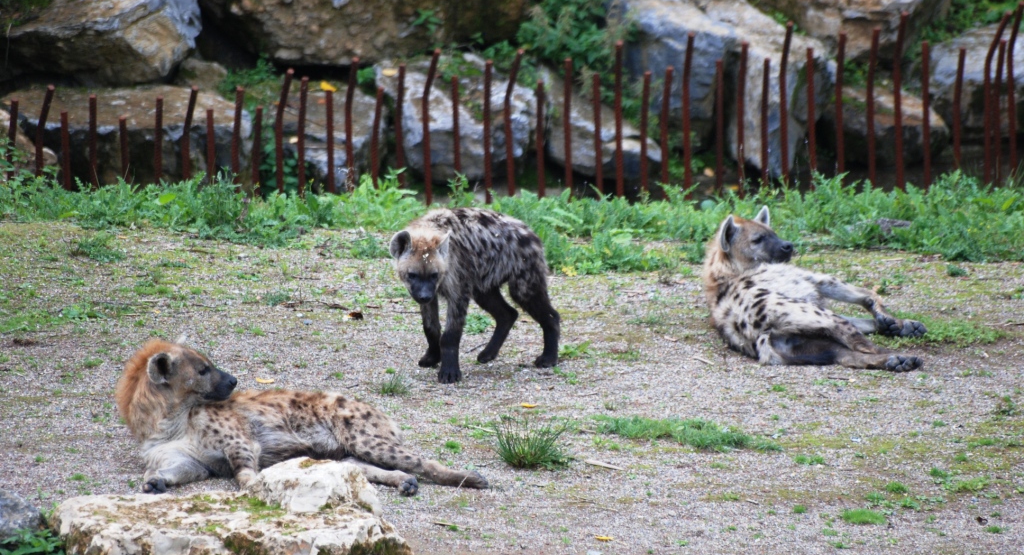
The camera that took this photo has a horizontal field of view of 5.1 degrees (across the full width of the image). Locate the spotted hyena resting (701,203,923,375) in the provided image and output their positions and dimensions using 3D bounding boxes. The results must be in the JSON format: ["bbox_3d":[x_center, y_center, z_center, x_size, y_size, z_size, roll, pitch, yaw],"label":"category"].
[{"bbox_3d":[1.167,0.049,44.500,0.750,0.460,1.050,-1,8,-8],"label":"spotted hyena resting"}]

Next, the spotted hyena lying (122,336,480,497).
[{"bbox_3d":[-0.748,0.494,41.000,1.260,0.490,0.600,-1,8,-10],"label":"spotted hyena lying"}]

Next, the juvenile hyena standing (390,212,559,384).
[{"bbox_3d":[-0.142,0.055,43.800,0.280,0.630,0.880,6,9,37],"label":"juvenile hyena standing"}]

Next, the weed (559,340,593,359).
[{"bbox_3d":[0.222,0.252,40.342,0.119,0.056,0.100,0,8,0],"label":"weed"}]

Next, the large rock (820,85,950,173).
[{"bbox_3d":[1.633,-0.647,50.400,0.560,0.340,0.450,0,8,0],"label":"large rock"}]

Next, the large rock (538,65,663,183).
[{"bbox_3d":[0.352,-0.605,45.900,0.494,0.404,0.420,0,8,0],"label":"large rock"}]

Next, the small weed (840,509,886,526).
[{"bbox_3d":[1.127,0.769,36.960,0.147,0.032,0.130,0,8,0],"label":"small weed"}]

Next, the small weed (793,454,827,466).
[{"bbox_3d":[1.074,0.658,41.500,0.115,0.036,0.090,0,8,0],"label":"small weed"}]

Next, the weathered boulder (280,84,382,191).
[{"bbox_3d":[-0.781,-0.606,49.900,0.440,0.420,0.450,0,8,0],"label":"weathered boulder"}]

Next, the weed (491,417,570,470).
[{"bbox_3d":[0.070,0.590,41.500,0.270,0.170,0.250,0,8,0],"label":"weed"}]

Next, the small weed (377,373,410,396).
[{"bbox_3d":[-0.403,0.367,39.553,0.110,0.061,0.100,0,8,0],"label":"small weed"}]

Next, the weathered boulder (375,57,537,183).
[{"bbox_3d":[-0.225,-0.625,45.900,0.645,0.429,0.520,0,8,0],"label":"weathered boulder"}]

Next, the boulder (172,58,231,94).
[{"bbox_3d":[-1.375,-0.892,50.900,0.250,0.150,0.220,0,8,0],"label":"boulder"}]

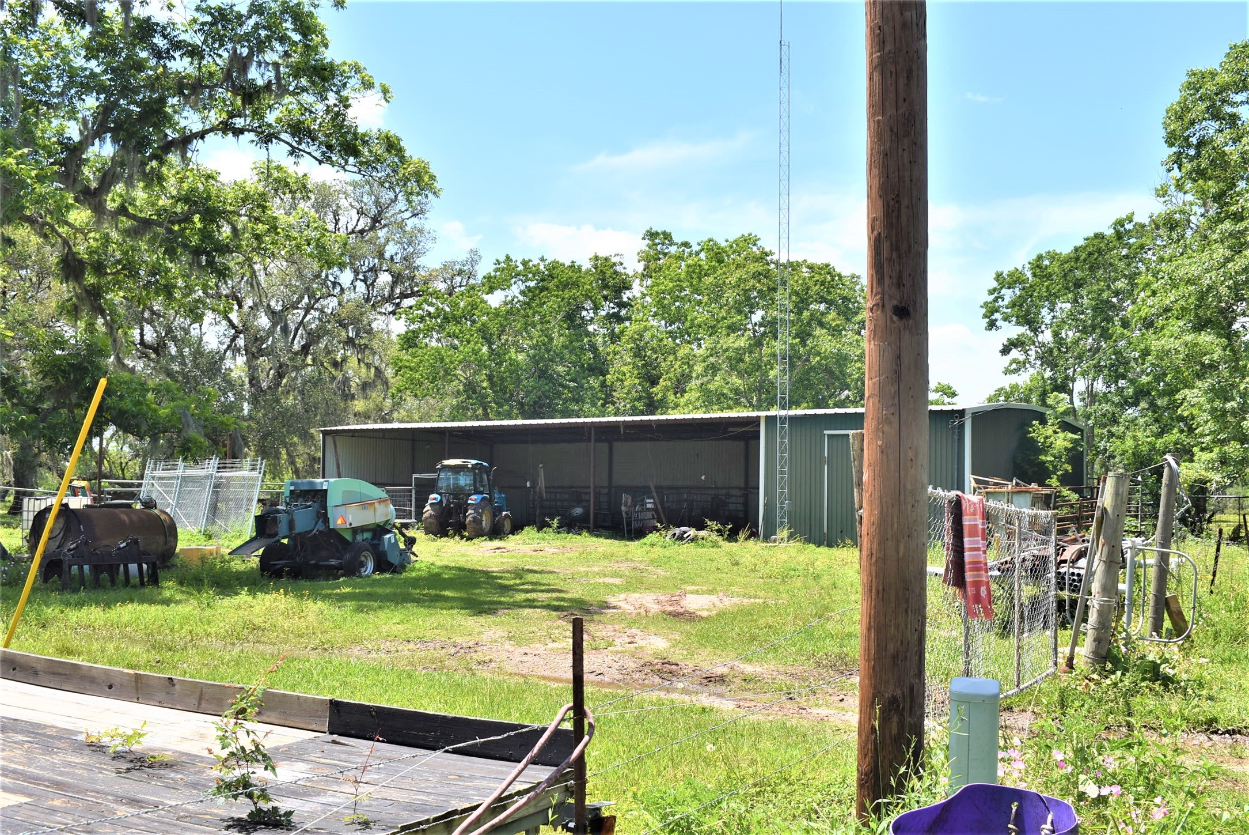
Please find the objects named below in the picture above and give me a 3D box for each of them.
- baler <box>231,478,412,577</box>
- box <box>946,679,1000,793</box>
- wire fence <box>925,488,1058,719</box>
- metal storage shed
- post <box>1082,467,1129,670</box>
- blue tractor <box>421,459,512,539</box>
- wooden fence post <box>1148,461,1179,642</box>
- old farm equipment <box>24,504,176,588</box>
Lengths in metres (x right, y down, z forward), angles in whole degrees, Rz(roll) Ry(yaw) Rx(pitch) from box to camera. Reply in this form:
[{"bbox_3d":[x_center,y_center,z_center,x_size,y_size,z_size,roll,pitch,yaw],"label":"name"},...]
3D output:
[{"bbox_3d":[-5.271,2.023,24.690,2.400,1.760,4.900,-1,-3,25],"label":"baler"},{"bbox_3d":[1.378,1.392,5.331,0.195,0.680,0.190,-1,-3,21],"label":"box"},{"bbox_3d":[2.294,1.125,8.300,0.080,1.270,4.650,-1,-4,26],"label":"wire fence"},{"bbox_3d":[1.703,1.978,45.489,24.400,3.950,9.700,-2,-4,35],"label":"metal storage shed"},{"bbox_3d":[3.839,1.218,10.744,0.190,1.575,0.190,7,-3,20],"label":"post"},{"bbox_3d":[-4.835,2.524,42.341,1.850,2.480,4.000,0,-3,10],"label":"blue tractor"},{"bbox_3d":[5.204,1.257,13.049,0.150,1.770,0.150,4,-3,22],"label":"wooden fence post"},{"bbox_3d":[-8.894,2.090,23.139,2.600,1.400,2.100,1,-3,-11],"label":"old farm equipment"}]

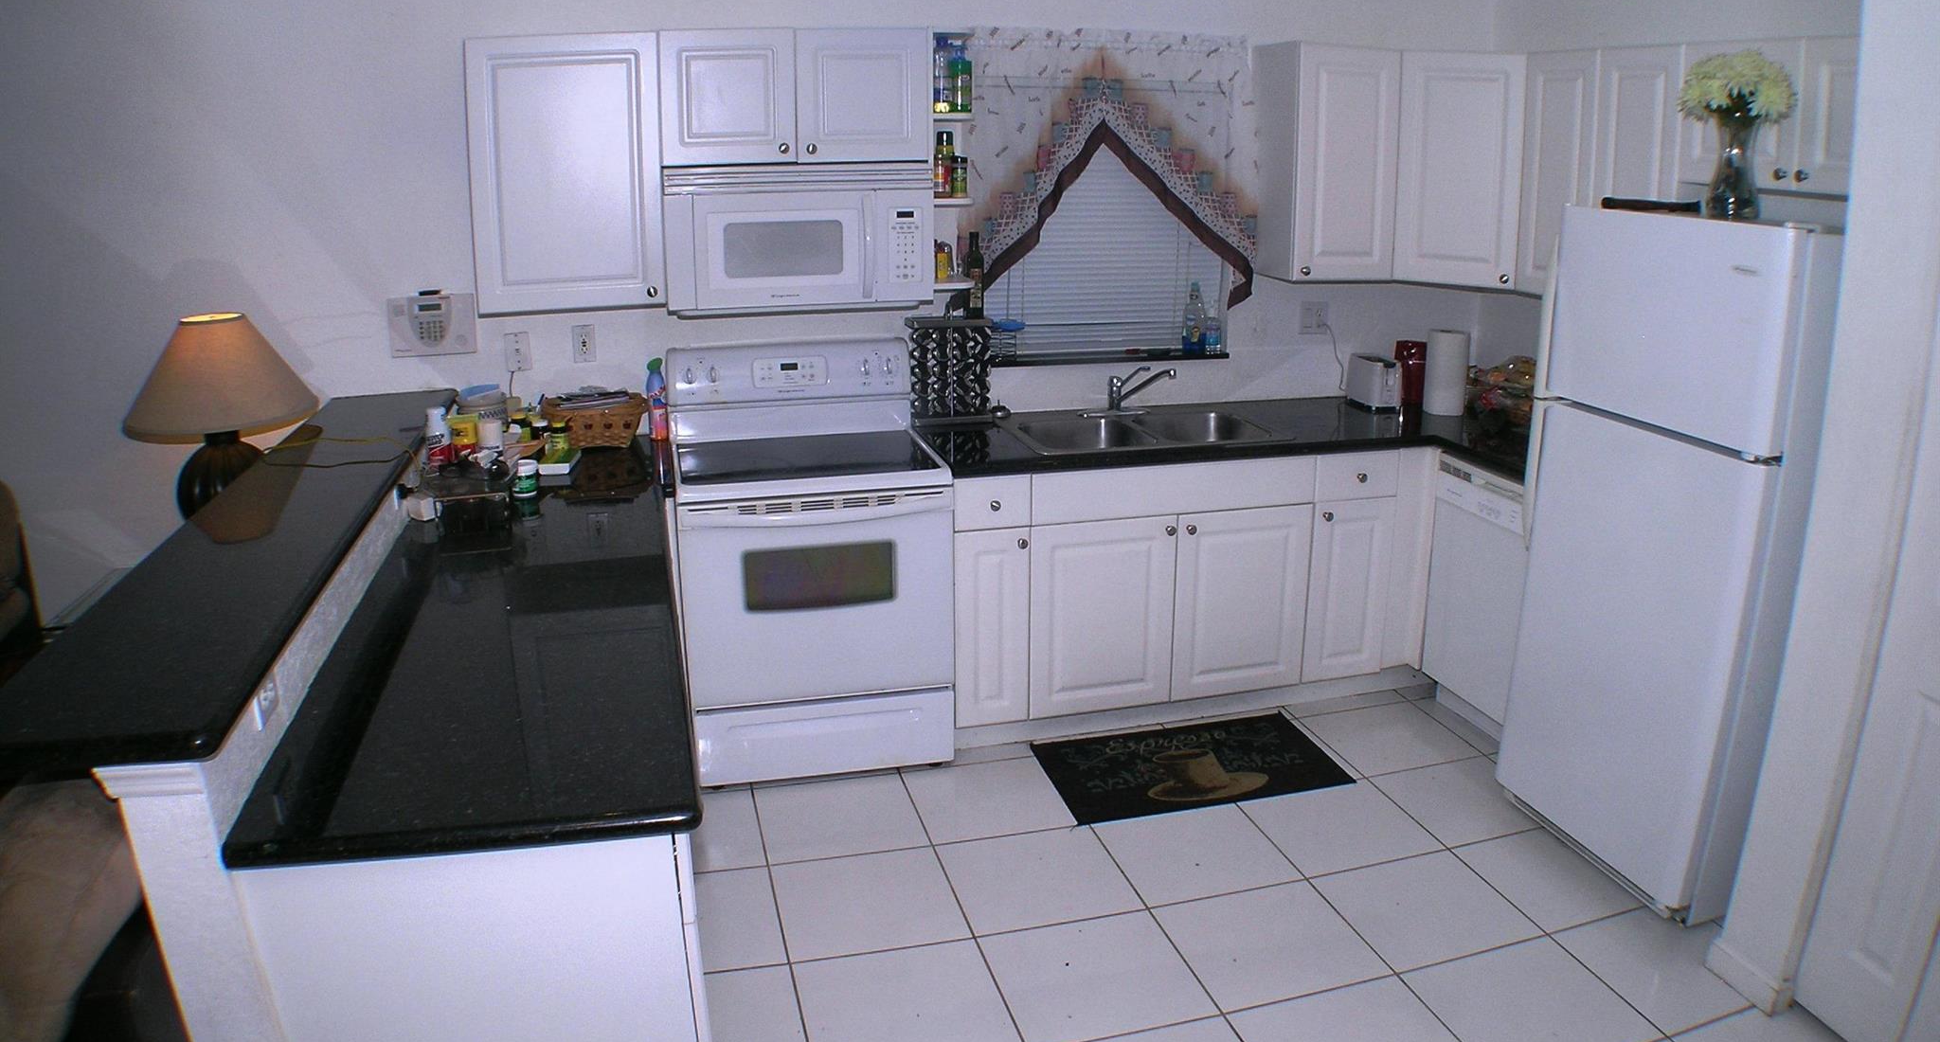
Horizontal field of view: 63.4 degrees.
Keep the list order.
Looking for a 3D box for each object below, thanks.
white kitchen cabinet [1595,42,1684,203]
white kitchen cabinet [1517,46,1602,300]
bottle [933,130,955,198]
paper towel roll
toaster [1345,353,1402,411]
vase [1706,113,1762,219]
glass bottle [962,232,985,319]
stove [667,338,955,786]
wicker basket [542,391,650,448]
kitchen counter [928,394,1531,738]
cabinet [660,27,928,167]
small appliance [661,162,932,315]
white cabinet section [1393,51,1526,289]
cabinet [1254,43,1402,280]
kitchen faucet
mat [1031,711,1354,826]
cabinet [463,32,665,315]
[{"bbox_3d":[1.898,-0.914,4.206,0.325,0.709,0.345,-5,18,-16],"label":"white kitchen cabinet"},{"bbox_3d":[1.804,-1.007,4.498,0.325,0.709,0.296,-5,18,-16],"label":"white kitchen cabinet"},{"bbox_3d":[-0.071,-1.034,4.540,0.063,0.184,0.063,-4,18,-14],"label":"bottle"},{"bbox_3d":[1.548,-0.492,5.091,0.128,0.276,0.128,-4,18,-14],"label":"paper towel roll"},{"bbox_3d":[1.325,-0.462,5.177,0.118,0.166,0.227,-4,18,-14],"label":"toaster"},{"bbox_3d":[1.734,-0.815,3.585,0.133,0.236,0.133,-5,18,-16],"label":"vase"},{"bbox_3d":[0.018,-0.750,4.798,0.061,0.261,0.061,-4,18,-14],"label":"glass bottle"},{"bbox_3d":[-0.481,0.107,4.668,0.749,1.177,0.648,-4,18,-14],"label":"stove"},{"bbox_3d":[-1.101,-0.280,4.614,0.295,0.138,0.192,-4,18,-14],"label":"wicker basket"},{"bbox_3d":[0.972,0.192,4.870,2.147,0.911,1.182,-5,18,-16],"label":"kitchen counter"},{"bbox_3d":[-0.523,-1.201,4.414,0.747,0.355,0.330,-5,18,-16],"label":"cabinet"},{"bbox_3d":[-0.521,-0.834,4.497,0.750,0.394,0.394,-5,18,-16],"label":"small appliance"},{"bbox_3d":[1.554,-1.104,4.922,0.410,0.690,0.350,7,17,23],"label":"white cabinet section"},{"bbox_3d":[1.107,-1.132,4.912,0.320,0.724,0.312,-4,18,-14],"label":"cabinet"},{"bbox_3d":[0.559,-0.427,5.077,0.207,0.153,0.059,1,18,3],"label":"kitchen faucet"},{"bbox_3d":[0.652,0.717,4.673,0.857,0.012,0.502,-4,18,-13],"label":"mat"},{"bbox_3d":[-1.112,-0.956,4.303,0.483,0.719,0.330,-5,18,-16],"label":"cabinet"}]

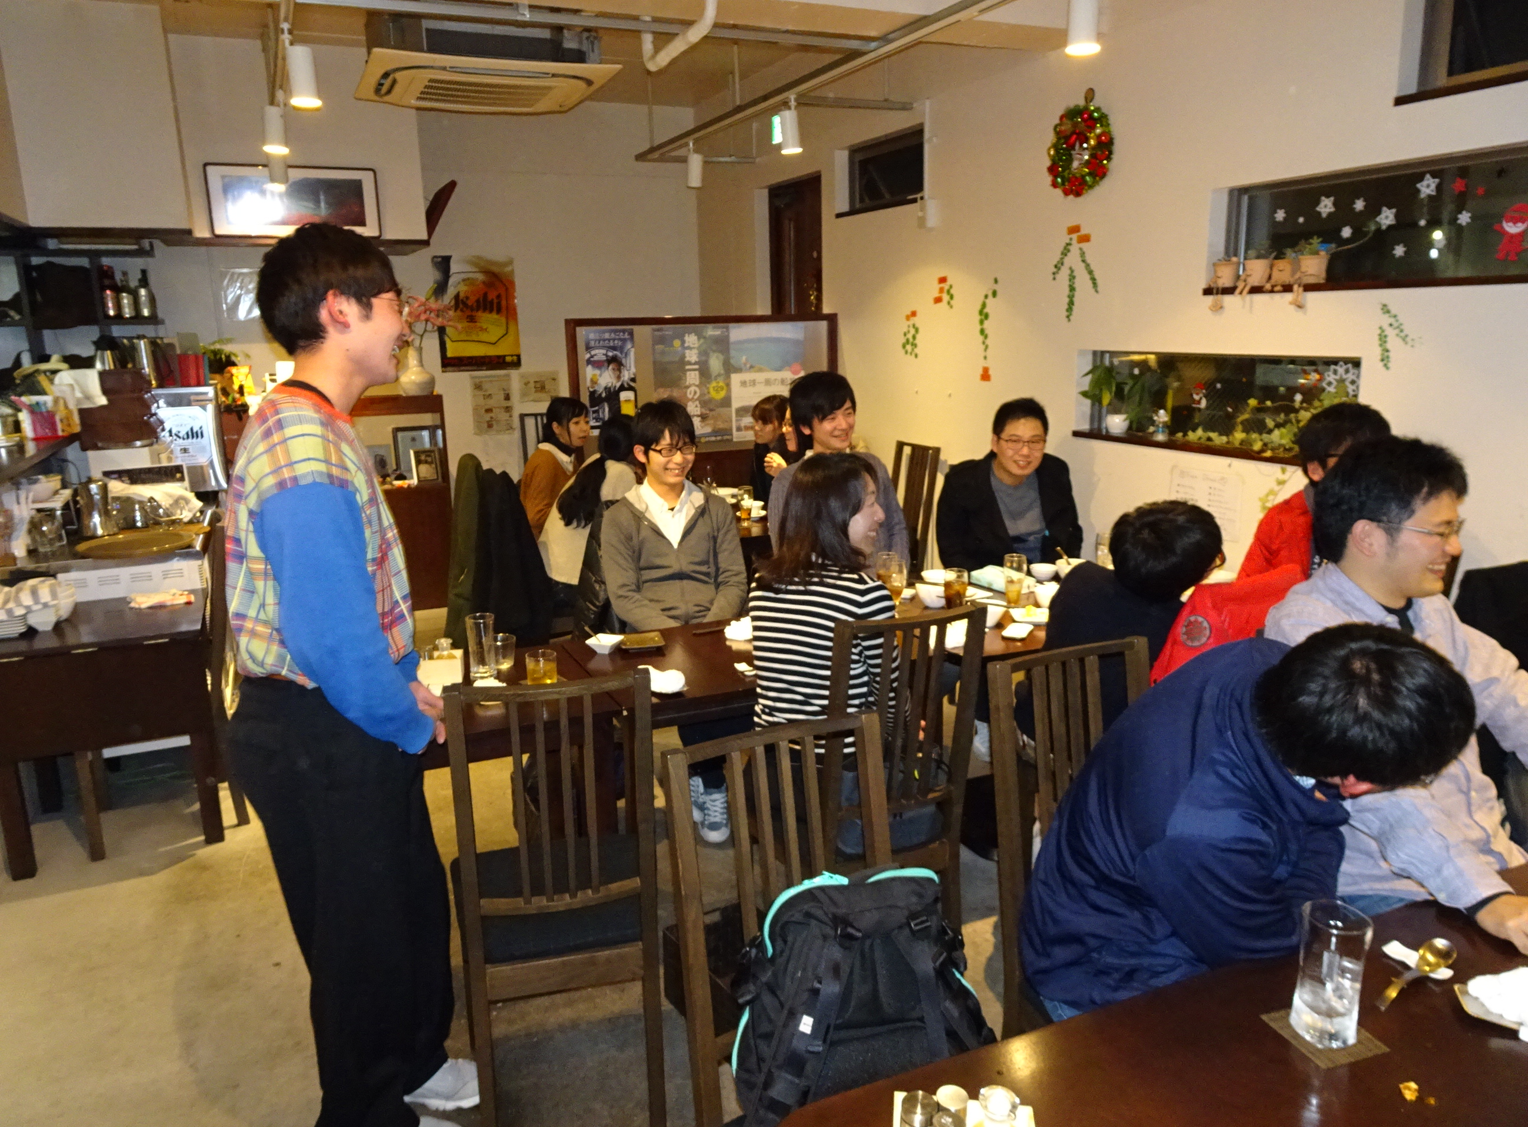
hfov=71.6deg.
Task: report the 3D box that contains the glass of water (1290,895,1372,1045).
[{"bbox_3d":[0.664,0.485,1.244,0.072,0.145,0.072,-7,14,-23],"label":"glass of water"}]

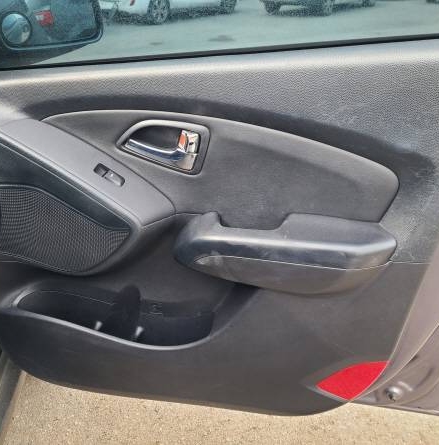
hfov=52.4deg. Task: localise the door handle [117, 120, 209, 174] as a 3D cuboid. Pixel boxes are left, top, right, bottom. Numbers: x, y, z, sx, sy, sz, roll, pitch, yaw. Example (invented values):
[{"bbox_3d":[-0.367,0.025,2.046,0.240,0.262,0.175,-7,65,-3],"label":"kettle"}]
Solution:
[{"bbox_3d":[-0.093,-0.126,0.740,0.154,0.084,0.042,3,29,9],"label":"door handle"}]

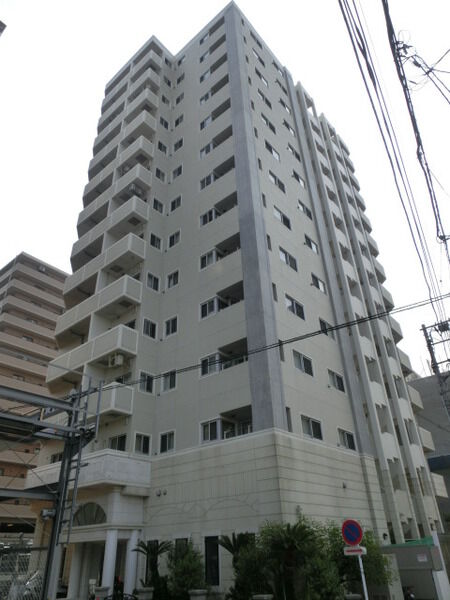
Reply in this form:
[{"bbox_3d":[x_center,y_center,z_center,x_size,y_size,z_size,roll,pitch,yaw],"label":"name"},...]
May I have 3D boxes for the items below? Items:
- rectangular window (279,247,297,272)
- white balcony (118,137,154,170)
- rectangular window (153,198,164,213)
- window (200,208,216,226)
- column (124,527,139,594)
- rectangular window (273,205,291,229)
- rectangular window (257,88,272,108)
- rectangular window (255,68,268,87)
[{"bbox_3d":[3.387,-2.133,22.027,0.120,0.813,1.558,-26,-40,32],"label":"rectangular window"},{"bbox_3d":[-6.070,-9.829,28.560,2.420,1.340,1.150,-26,-39,33],"label":"white balcony"},{"bbox_3d":[-4.242,-5.981,26.555,0.120,0.813,0.870,-26,-40,32],"label":"rectangular window"},{"bbox_3d":[-0.991,-4.658,23.524,1.038,0.695,0.120,-26,-40,32],"label":"window"},{"bbox_3d":[-3.801,10.731,16.848,0.430,2.450,0.430,-26,-39,33],"label":"column"},{"bbox_3d":[3.199,-4.607,23.316,0.120,0.900,1.600,-27,-40,33],"label":"rectangular window"},{"bbox_3d":[2.919,-14.579,30.239,0.140,0.784,1.600,-26,-39,33],"label":"rectangular window"},{"bbox_3d":[2.829,-16.932,31.685,0.120,0.813,1.558,-26,-40,32],"label":"rectangular window"}]

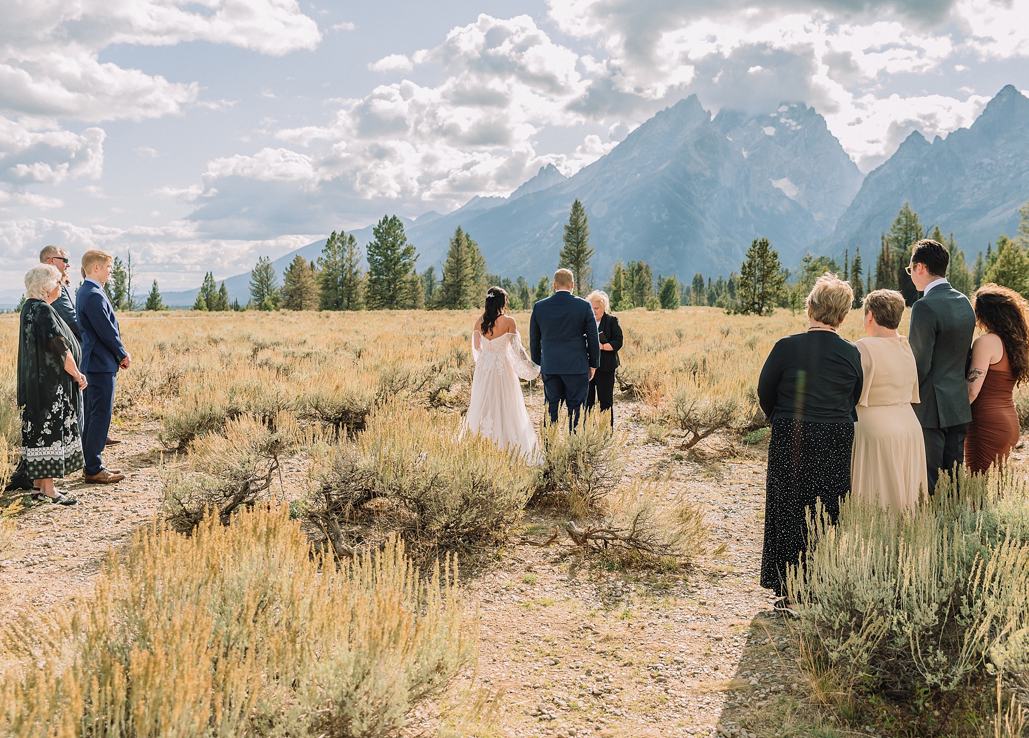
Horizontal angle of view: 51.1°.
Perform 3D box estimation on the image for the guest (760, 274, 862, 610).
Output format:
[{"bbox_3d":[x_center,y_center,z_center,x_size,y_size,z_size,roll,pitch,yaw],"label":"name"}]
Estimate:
[{"bbox_3d":[1.449,0.353,5.331,0.520,1.644,0.380,0,4,-8],"label":"guest"}]

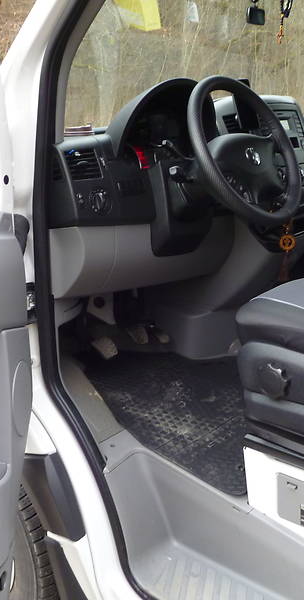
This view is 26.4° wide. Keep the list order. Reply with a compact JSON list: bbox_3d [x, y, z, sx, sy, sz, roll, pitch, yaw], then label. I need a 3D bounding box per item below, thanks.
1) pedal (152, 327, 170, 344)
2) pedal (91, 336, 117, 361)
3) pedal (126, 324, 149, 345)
[{"bbox_3d":[0.025,0.121,2.097,0.055,0.075,0.028,-22,-14,-47],"label":"pedal"},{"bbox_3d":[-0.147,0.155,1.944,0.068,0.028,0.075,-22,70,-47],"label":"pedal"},{"bbox_3d":[-0.048,0.118,2.029,0.068,0.062,0.028,-22,-12,-47],"label":"pedal"}]

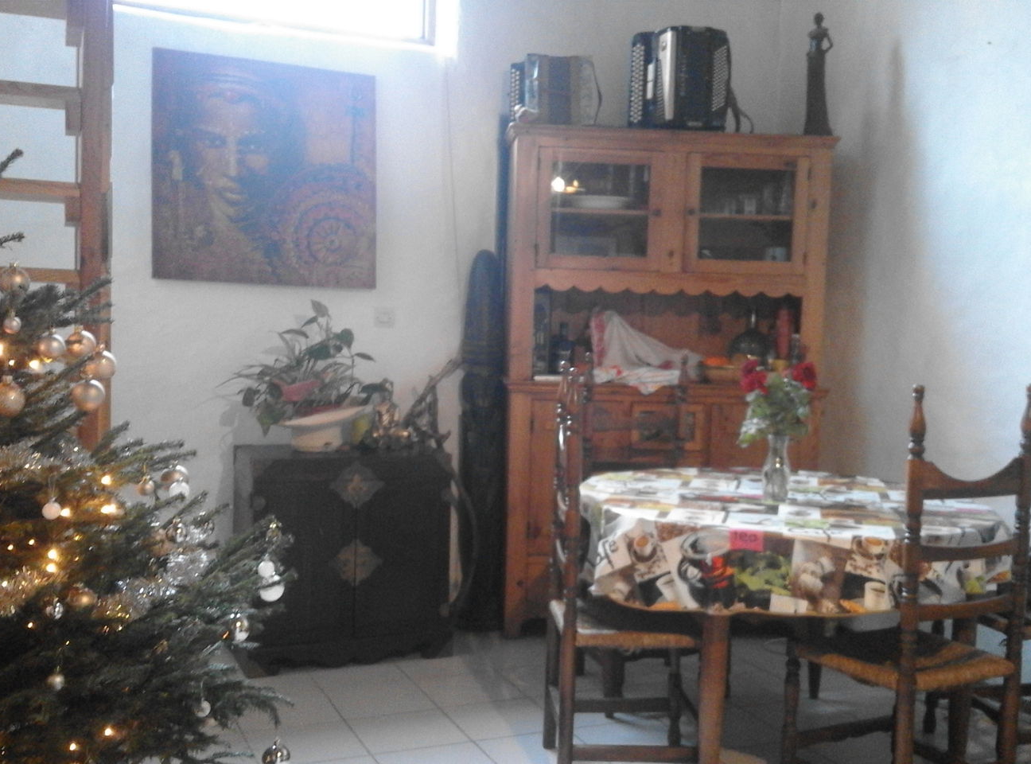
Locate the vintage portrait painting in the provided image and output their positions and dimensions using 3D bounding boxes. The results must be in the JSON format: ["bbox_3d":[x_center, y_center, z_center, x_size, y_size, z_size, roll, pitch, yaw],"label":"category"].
[{"bbox_3d":[-0.948,-0.797,4.083,0.844,0.845,0.030,0,2,-23],"label":"vintage portrait painting"}]

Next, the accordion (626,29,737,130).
[{"bbox_3d":[0.670,-1.202,4.306,0.429,0.432,0.209,1,2,-4],"label":"accordion"}]

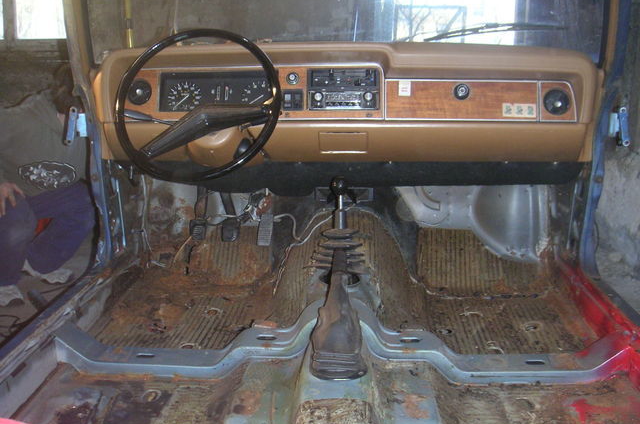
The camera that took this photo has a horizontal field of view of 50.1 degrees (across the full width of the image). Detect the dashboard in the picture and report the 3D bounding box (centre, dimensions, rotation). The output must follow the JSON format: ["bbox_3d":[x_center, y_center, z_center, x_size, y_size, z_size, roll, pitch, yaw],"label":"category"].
[{"bbox_3d":[0.063,-0.296,1.902,1.265,0.330,0.330,1,13,3],"label":"dashboard"}]

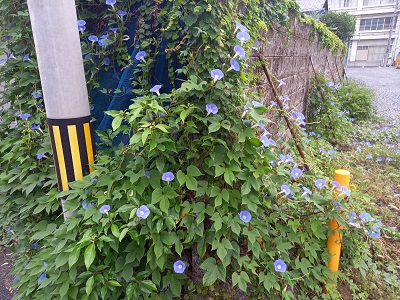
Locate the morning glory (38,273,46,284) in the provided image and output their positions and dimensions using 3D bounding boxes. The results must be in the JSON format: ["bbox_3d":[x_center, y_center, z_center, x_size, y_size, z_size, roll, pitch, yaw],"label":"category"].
[{"bbox_3d":[-0.899,0.734,1.650,0.066,0.045,0.066,9,47,32],"label":"morning glory"}]

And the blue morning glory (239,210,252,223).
[{"bbox_3d":[0.255,0.373,1.620,0.070,0.070,0.040,-6,-21,-12],"label":"blue morning glory"}]

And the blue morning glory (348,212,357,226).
[{"bbox_3d":[0.871,0.397,1.650,0.068,0.045,0.068,-46,33,-14],"label":"blue morning glory"}]

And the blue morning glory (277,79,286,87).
[{"bbox_3d":[0.677,-0.561,2.400,0.062,0.050,0.062,47,36,12],"label":"blue morning glory"}]

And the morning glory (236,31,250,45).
[{"bbox_3d":[0.272,-0.705,1.809,0.083,0.050,0.079,2,62,7],"label":"morning glory"}]

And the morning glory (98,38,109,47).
[{"bbox_3d":[-0.702,-0.781,2.100,0.070,0.045,0.070,-10,60,-24],"label":"morning glory"}]

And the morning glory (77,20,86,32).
[{"bbox_3d":[-0.882,-0.919,2.150,0.070,0.050,0.070,-16,62,-36],"label":"morning glory"}]

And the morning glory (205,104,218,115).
[{"bbox_3d":[0.070,-0.245,1.750,0.070,0.070,0.045,-12,-18,-28],"label":"morning glory"}]

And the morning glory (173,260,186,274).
[{"bbox_3d":[-0.115,0.659,1.620,0.070,0.070,0.040,-4,-25,-6],"label":"morning glory"}]

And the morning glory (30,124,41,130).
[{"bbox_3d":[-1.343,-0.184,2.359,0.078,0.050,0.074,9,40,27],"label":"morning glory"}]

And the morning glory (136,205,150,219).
[{"bbox_3d":[-0.299,0.326,1.530,0.071,0.071,0.040,-14,-17,-32],"label":"morning glory"}]

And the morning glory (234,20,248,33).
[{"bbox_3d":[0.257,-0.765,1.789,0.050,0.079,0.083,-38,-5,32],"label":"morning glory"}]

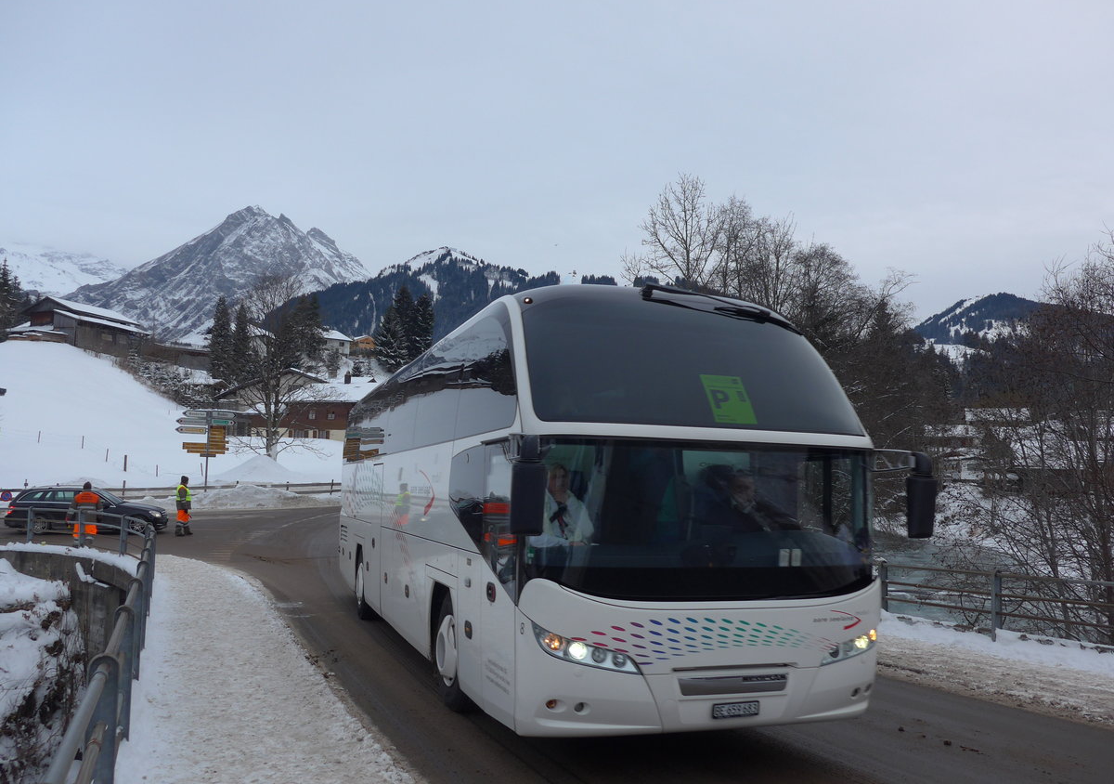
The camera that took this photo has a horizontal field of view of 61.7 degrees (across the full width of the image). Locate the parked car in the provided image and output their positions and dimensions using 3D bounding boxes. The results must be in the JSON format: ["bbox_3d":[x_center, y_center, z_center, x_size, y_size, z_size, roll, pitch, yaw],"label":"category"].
[{"bbox_3d":[-14.420,3.640,29.100,4.600,1.480,1.800,1,-6,-9],"label":"parked car"}]

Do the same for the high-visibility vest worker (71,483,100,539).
[{"bbox_3d":[-12.797,3.335,25.300,0.800,1.780,0.480,3,-7,-25],"label":"high-visibility vest worker"}]

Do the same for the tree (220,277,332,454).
[{"bbox_3d":[-15.595,-1.422,52.000,6.000,10.500,6.000,0,-6,0],"label":"tree"}]

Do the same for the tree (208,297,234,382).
[{"bbox_3d":[-44.949,-7.150,125.000,3.600,11.600,3.600,0,-6,0],"label":"tree"}]

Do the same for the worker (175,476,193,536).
[{"bbox_3d":[-10.863,3.323,27.200,0.480,1.760,0.550,2,-6,-20],"label":"worker"}]

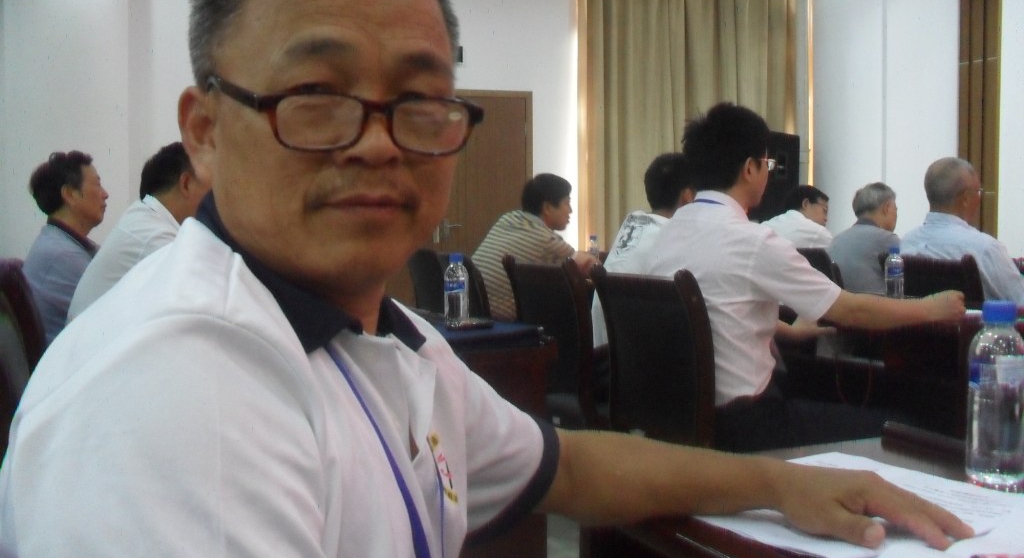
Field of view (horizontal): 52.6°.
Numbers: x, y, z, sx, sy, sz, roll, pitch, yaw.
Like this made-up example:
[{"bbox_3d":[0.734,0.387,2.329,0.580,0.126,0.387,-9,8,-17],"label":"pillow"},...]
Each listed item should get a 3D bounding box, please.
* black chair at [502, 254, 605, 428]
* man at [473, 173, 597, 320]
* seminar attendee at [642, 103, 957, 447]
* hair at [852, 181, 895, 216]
[{"bbox_3d":[0.318,0.373,3.400,0.580,0.920,0.500,-1,3,-24],"label":"black chair"},{"bbox_3d":[0.190,0.182,4.165,0.750,1.220,0.500,-1,3,-12],"label":"man"},{"bbox_3d":[0.704,0.216,2.658,0.820,1.310,0.520,-1,3,-24],"label":"seminar attendee"},{"bbox_3d":[1.571,-0.340,4.488,0.180,0.155,0.155,-1,3,-22],"label":"hair"}]

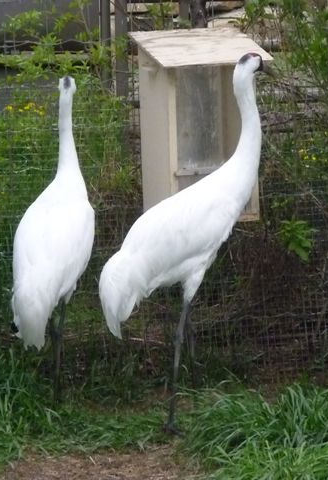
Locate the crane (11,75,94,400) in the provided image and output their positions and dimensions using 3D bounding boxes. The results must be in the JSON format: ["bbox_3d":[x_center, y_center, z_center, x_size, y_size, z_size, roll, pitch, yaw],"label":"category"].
[{"bbox_3d":[-0.391,0.005,9.060,0.275,1.204,0.673,1,8,12],"label":"crane"}]

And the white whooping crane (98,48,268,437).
[{"bbox_3d":[0.073,0.006,8.752,0.755,1.295,0.306,-7,10,-40],"label":"white whooping crane"}]

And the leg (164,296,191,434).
[{"bbox_3d":[0.046,0.435,8.772,0.102,0.459,0.071,-7,10,-40],"label":"leg"}]

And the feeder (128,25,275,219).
[{"bbox_3d":[0.136,-0.417,9.323,0.418,0.668,0.357,-4,8,-21],"label":"feeder"}]

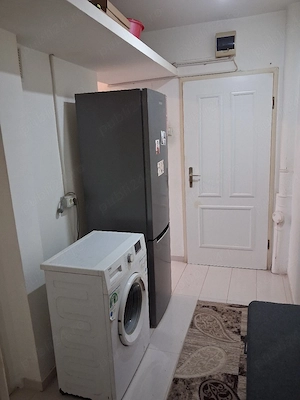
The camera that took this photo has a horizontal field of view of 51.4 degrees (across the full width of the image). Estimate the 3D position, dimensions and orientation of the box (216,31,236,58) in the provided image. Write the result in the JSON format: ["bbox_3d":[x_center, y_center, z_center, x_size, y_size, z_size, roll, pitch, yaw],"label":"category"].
[{"bbox_3d":[0.730,-1.494,3.003,0.183,0.210,0.090,1,12,18],"label":"box"}]

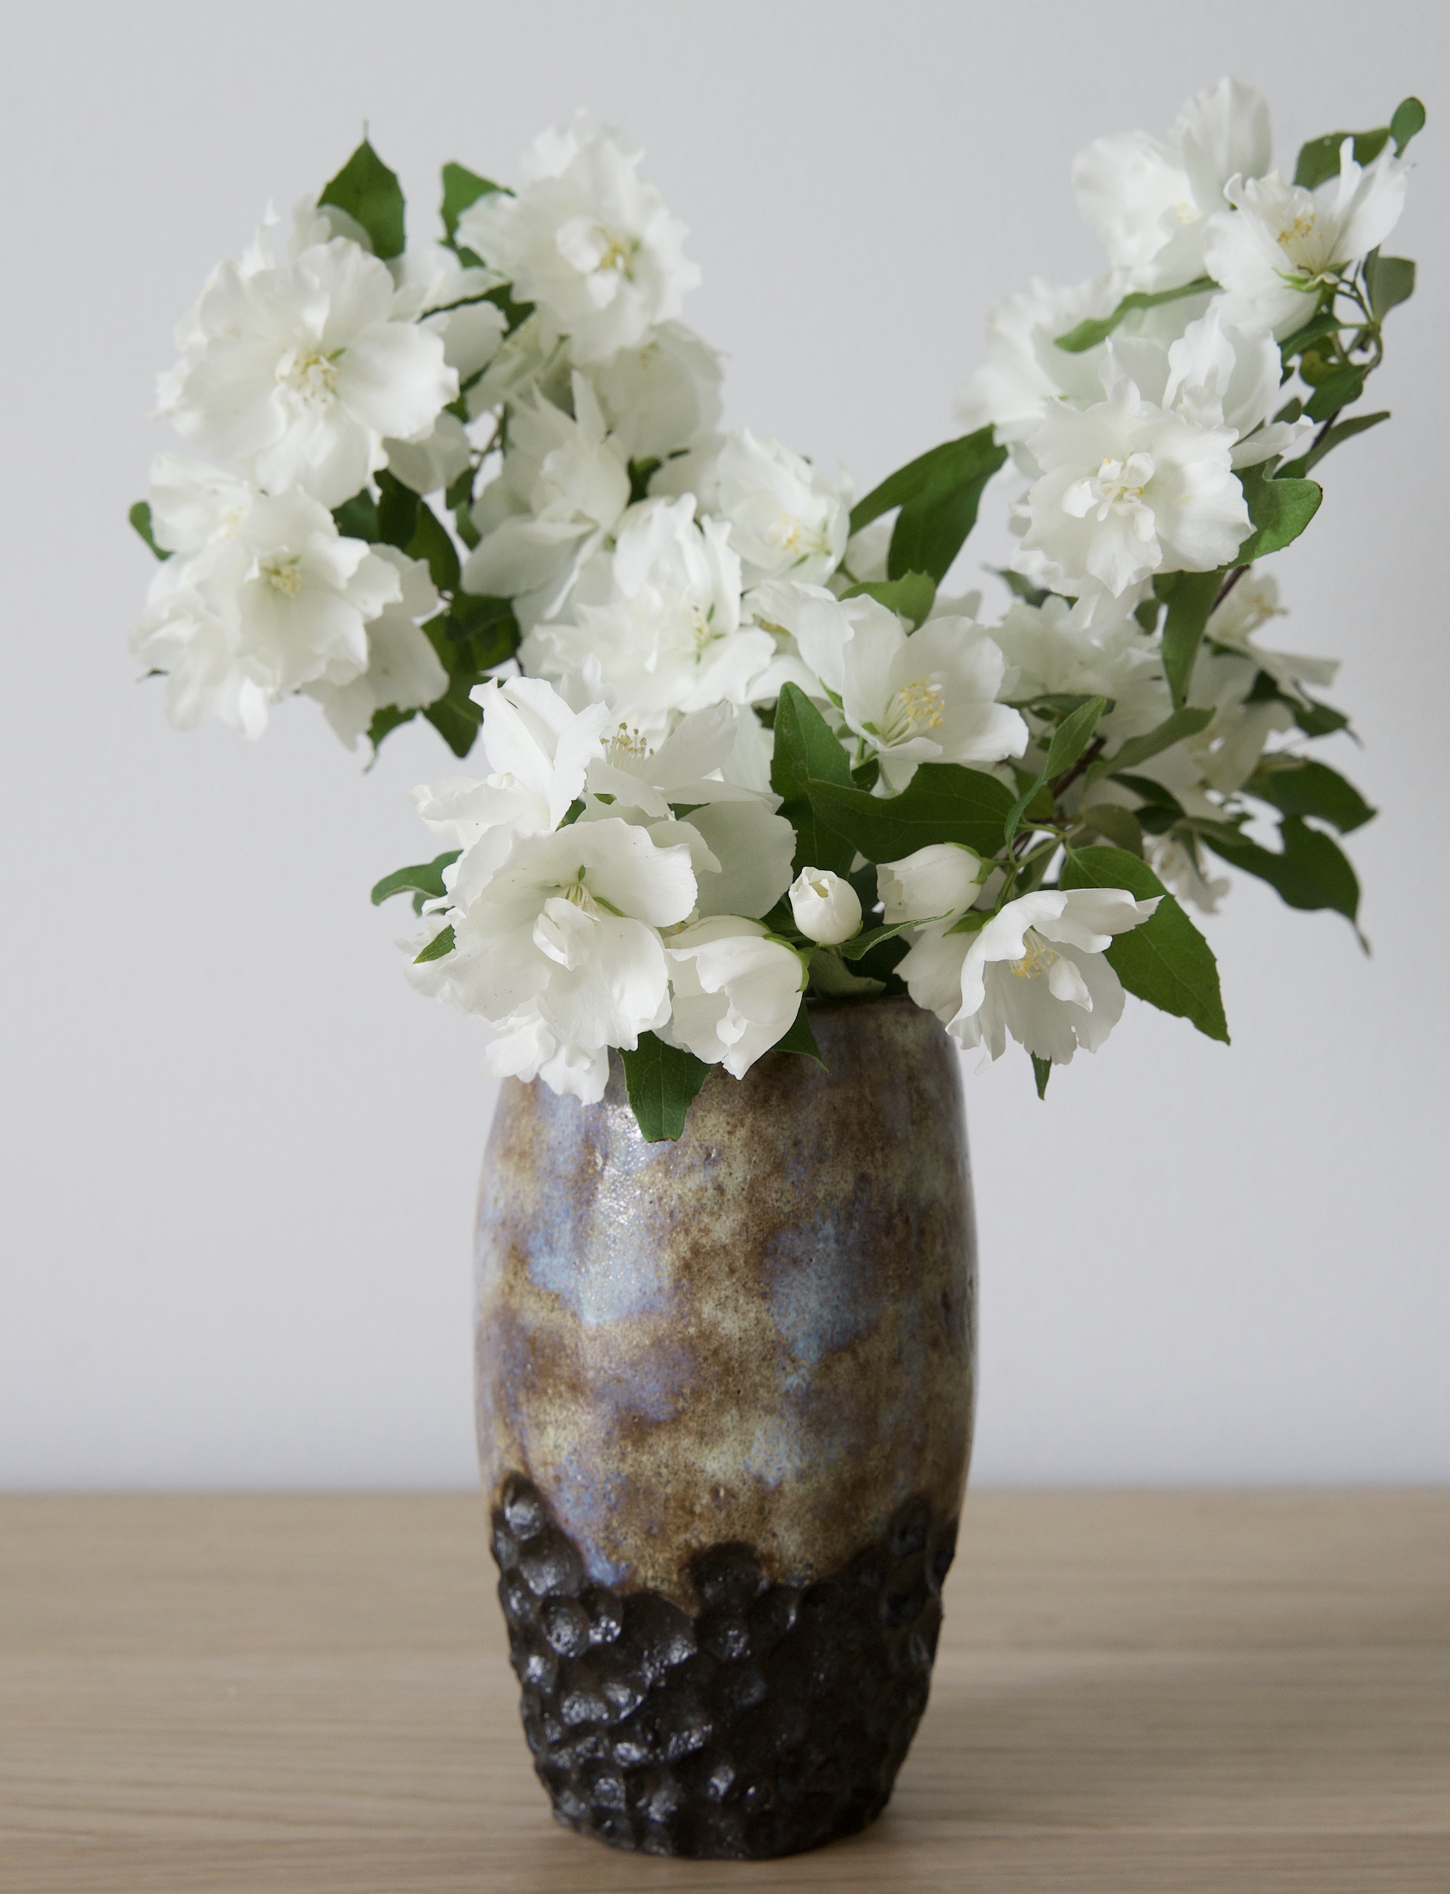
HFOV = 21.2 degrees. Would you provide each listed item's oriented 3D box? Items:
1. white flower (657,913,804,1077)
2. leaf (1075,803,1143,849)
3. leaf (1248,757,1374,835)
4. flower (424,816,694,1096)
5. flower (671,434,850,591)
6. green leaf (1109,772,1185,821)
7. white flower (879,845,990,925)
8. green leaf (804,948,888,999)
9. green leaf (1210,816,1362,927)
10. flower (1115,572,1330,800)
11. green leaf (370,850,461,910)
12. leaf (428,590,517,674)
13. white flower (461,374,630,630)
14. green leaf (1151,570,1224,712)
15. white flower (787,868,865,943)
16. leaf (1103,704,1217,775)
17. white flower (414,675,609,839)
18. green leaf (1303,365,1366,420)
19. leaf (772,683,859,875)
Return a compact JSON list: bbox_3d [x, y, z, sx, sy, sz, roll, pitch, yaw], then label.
[{"bbox_3d":[0.001,0.009,0.697,0.025,0.027,0.025,1,26,42],"label":"white flower"},{"bbox_3d":[0.087,-0.028,0.880,0.018,0.005,0.012,29,54,18],"label":"leaf"},{"bbox_3d":[0.120,-0.031,0.790,0.025,0.012,0.015,10,25,-7],"label":"leaf"},{"bbox_3d":[-0.032,0.003,0.745,0.052,0.053,0.030,-1,7,-6],"label":"flower"},{"bbox_3d":[0.006,-0.084,0.750,0.038,0.036,0.028,-2,9,-18],"label":"flower"},{"bbox_3d":[0.097,-0.035,0.890,0.020,0.005,0.013,26,45,12],"label":"green leaf"},{"bbox_3d":[0.038,-0.011,0.705,0.019,0.015,0.015,-2,5,-21],"label":"white flower"},{"bbox_3d":[0.022,0.005,0.715,0.015,0.008,0.010,11,32,19],"label":"green leaf"},{"bbox_3d":[0.113,-0.015,0.775,0.032,0.020,0.012,29,-12,21],"label":"green leaf"},{"bbox_3d":[0.117,-0.061,0.910,0.044,0.048,0.034,-5,-18,-40],"label":"flower"},{"bbox_3d":[-0.057,-0.013,0.737,0.023,0.011,0.012,-18,-21,6],"label":"green leaf"},{"bbox_3d":[-0.050,-0.062,0.770,0.020,0.018,0.012,0,4,0],"label":"leaf"},{"bbox_3d":[-0.036,-0.093,0.805,0.038,0.050,0.034,4,-1,35],"label":"white flower"},{"bbox_3d":[0.089,-0.061,0.745,0.013,0.029,0.010,5,4,-21],"label":"green leaf"},{"bbox_3d":[0.019,-0.008,0.720,0.013,0.015,0.013,-24,30,0],"label":"white flower"},{"bbox_3d":[0.086,-0.041,0.765,0.024,0.008,0.010,-25,15,11],"label":"leaf"},{"bbox_3d":[-0.042,-0.036,0.770,0.042,0.039,0.032,4,-18,33],"label":"white flower"},{"bbox_3d":[0.138,-0.126,0.875,0.018,0.005,0.012,-34,52,-16],"label":"green leaf"},{"bbox_3d":[0.017,-0.032,0.725,0.015,0.036,0.011,-6,-5,-10],"label":"leaf"}]

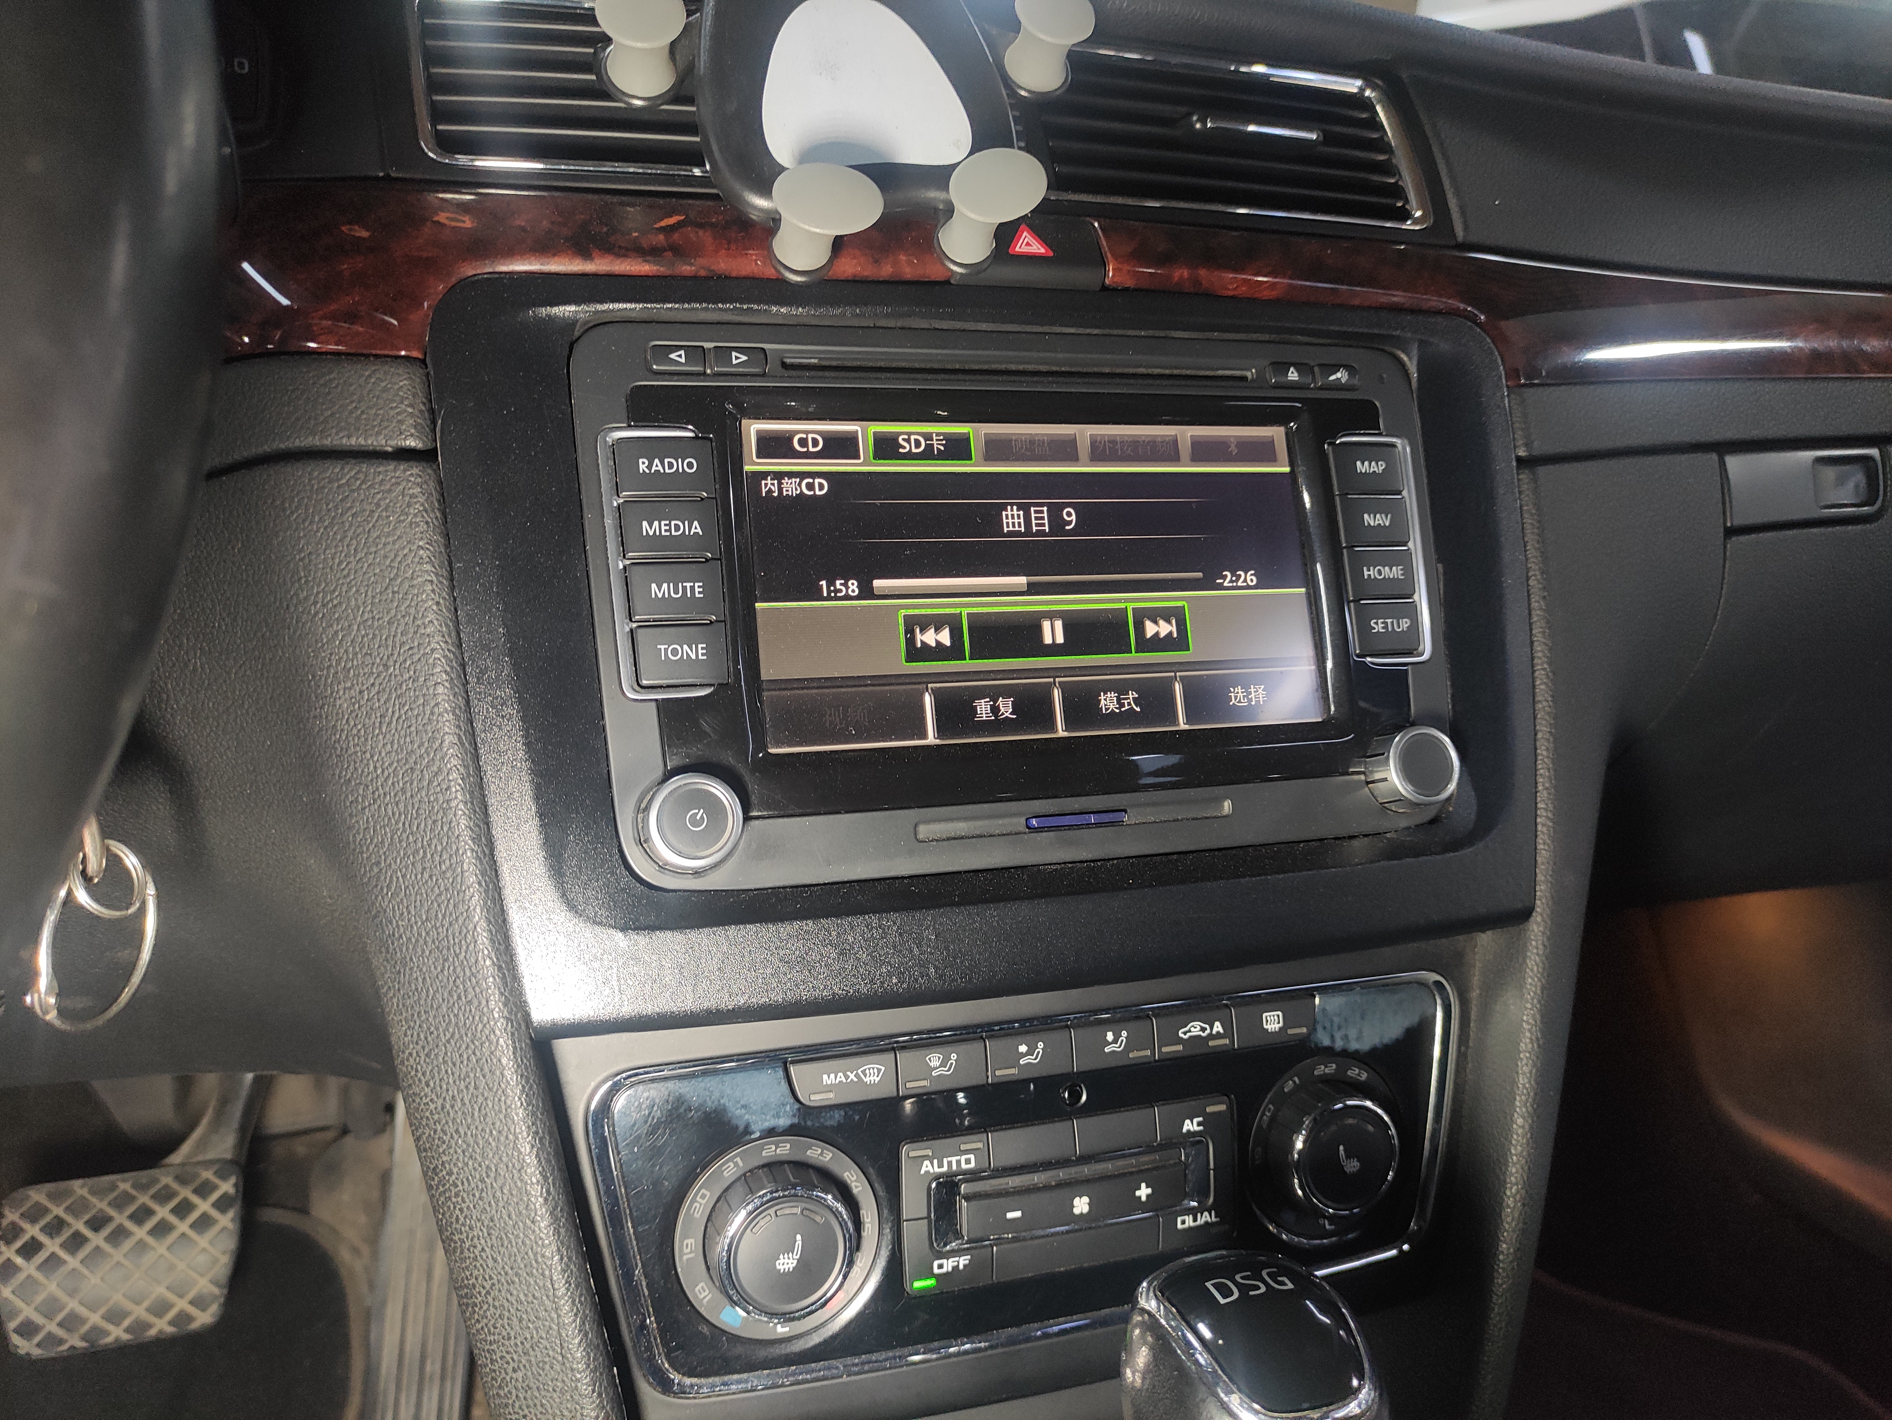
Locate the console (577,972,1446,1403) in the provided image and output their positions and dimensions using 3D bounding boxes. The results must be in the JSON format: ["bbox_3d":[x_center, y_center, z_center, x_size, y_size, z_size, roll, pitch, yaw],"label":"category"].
[{"bbox_3d":[0.029,0.108,0.324,0.219,0.075,0.025,-3,3,-18],"label":"console"}]

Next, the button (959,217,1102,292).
[{"bbox_3d":[0.019,-0.114,0.350,0.041,0.021,0.012,-3,-23,-17],"label":"button"}]

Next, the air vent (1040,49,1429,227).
[{"bbox_3d":[0.076,-0.156,0.387,0.117,0.051,0.025,-3,-19,-20],"label":"air vent"}]

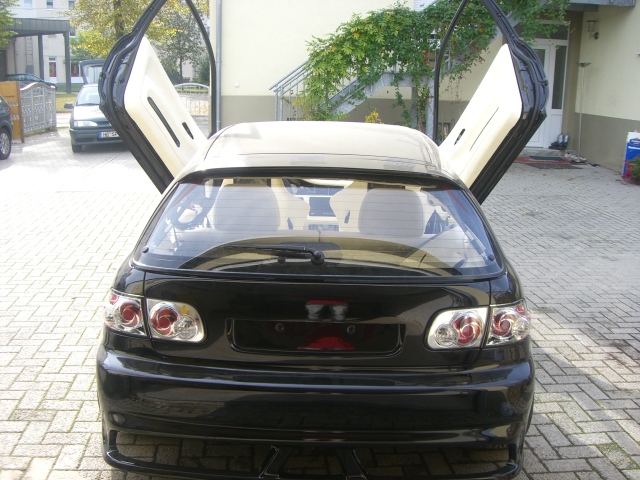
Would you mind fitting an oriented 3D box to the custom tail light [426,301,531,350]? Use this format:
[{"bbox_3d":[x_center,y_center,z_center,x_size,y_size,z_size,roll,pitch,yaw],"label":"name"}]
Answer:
[{"bbox_3d":[0.582,0.300,2.535,0.390,0.145,0.160,-2,13,-13],"label":"custom tail light"}]

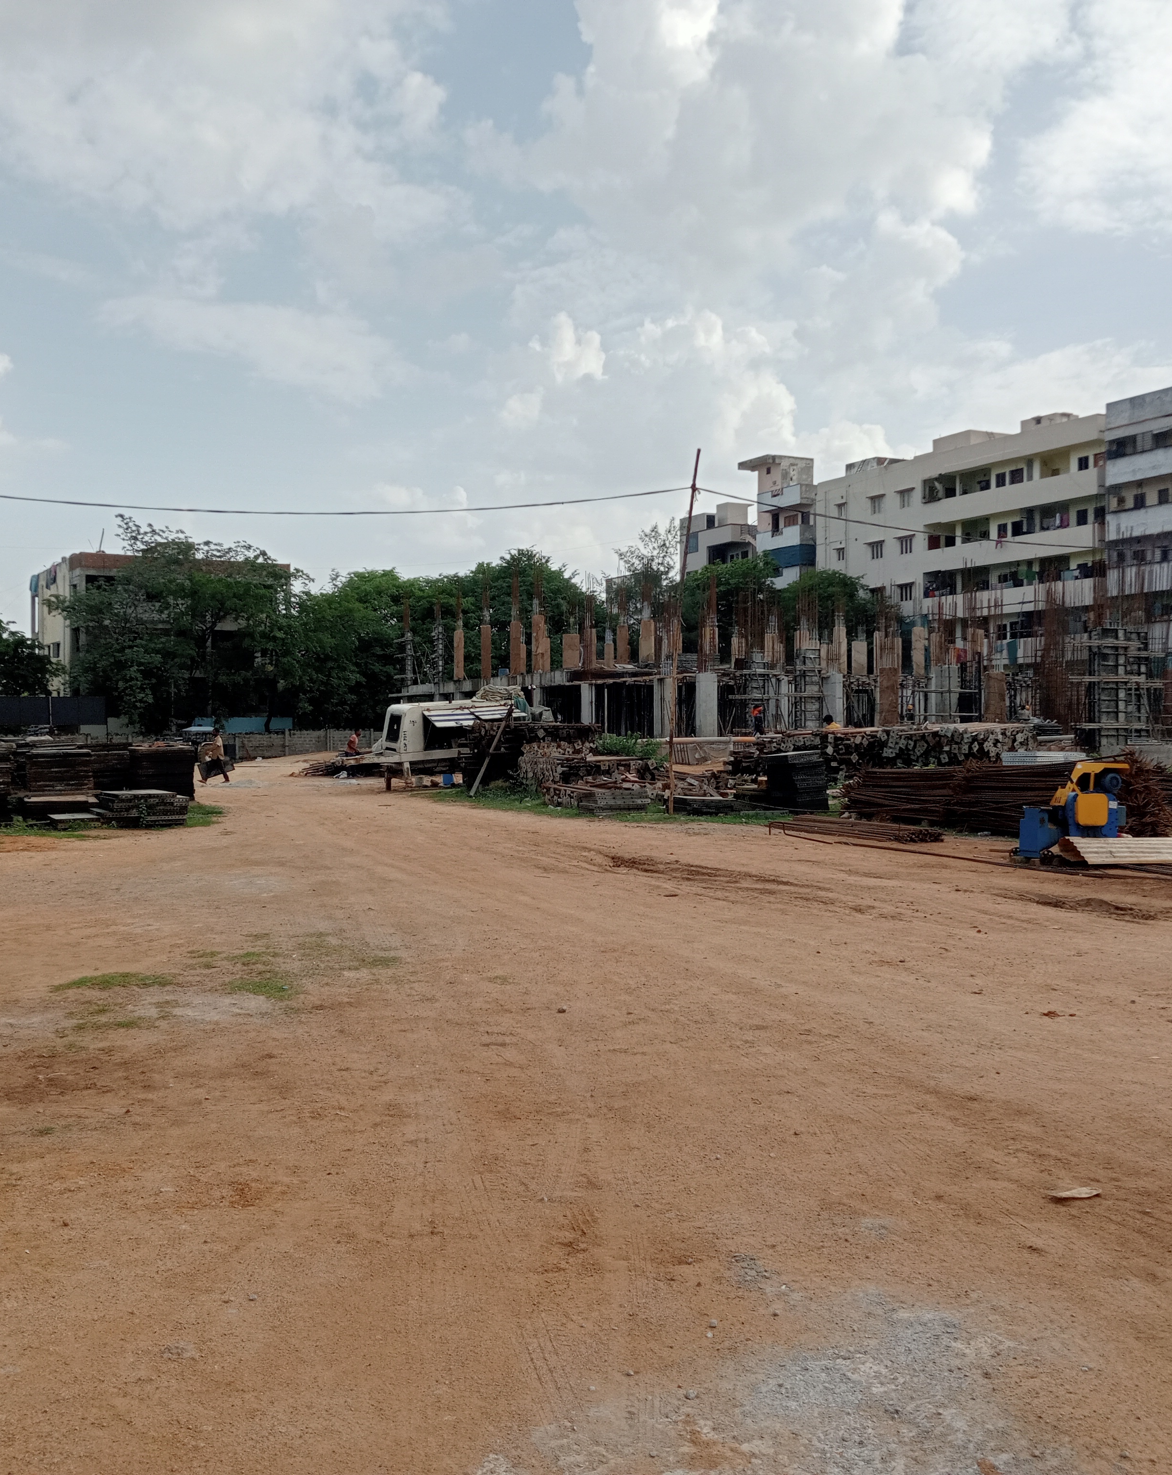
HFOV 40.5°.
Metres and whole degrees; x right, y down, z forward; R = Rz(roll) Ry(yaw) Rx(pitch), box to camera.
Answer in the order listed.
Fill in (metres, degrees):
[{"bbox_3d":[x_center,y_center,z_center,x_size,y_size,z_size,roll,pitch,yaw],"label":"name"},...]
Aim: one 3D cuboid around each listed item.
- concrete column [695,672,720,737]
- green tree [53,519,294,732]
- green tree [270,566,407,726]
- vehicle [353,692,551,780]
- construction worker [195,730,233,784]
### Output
[{"bbox_3d":[4.571,-1.134,60.000,0.720,2.650,0.450,0,0,-20],"label":"concrete column"},{"bbox_3d":[-21.790,-5.194,84.000,12.200,12.700,11.000,0,0,0],"label":"green tree"},{"bbox_3d":[-13.238,-3.954,85.000,7.000,10.210,7.000,0,0,0],"label":"green tree"},{"bbox_3d":[-3.400,0.034,41.000,4.800,2.400,1.900,0,0,-18],"label":"vehicle"},{"bbox_3d":[-10.896,0.563,46.500,0.850,1.620,0.600,0,0,-6],"label":"construction worker"}]

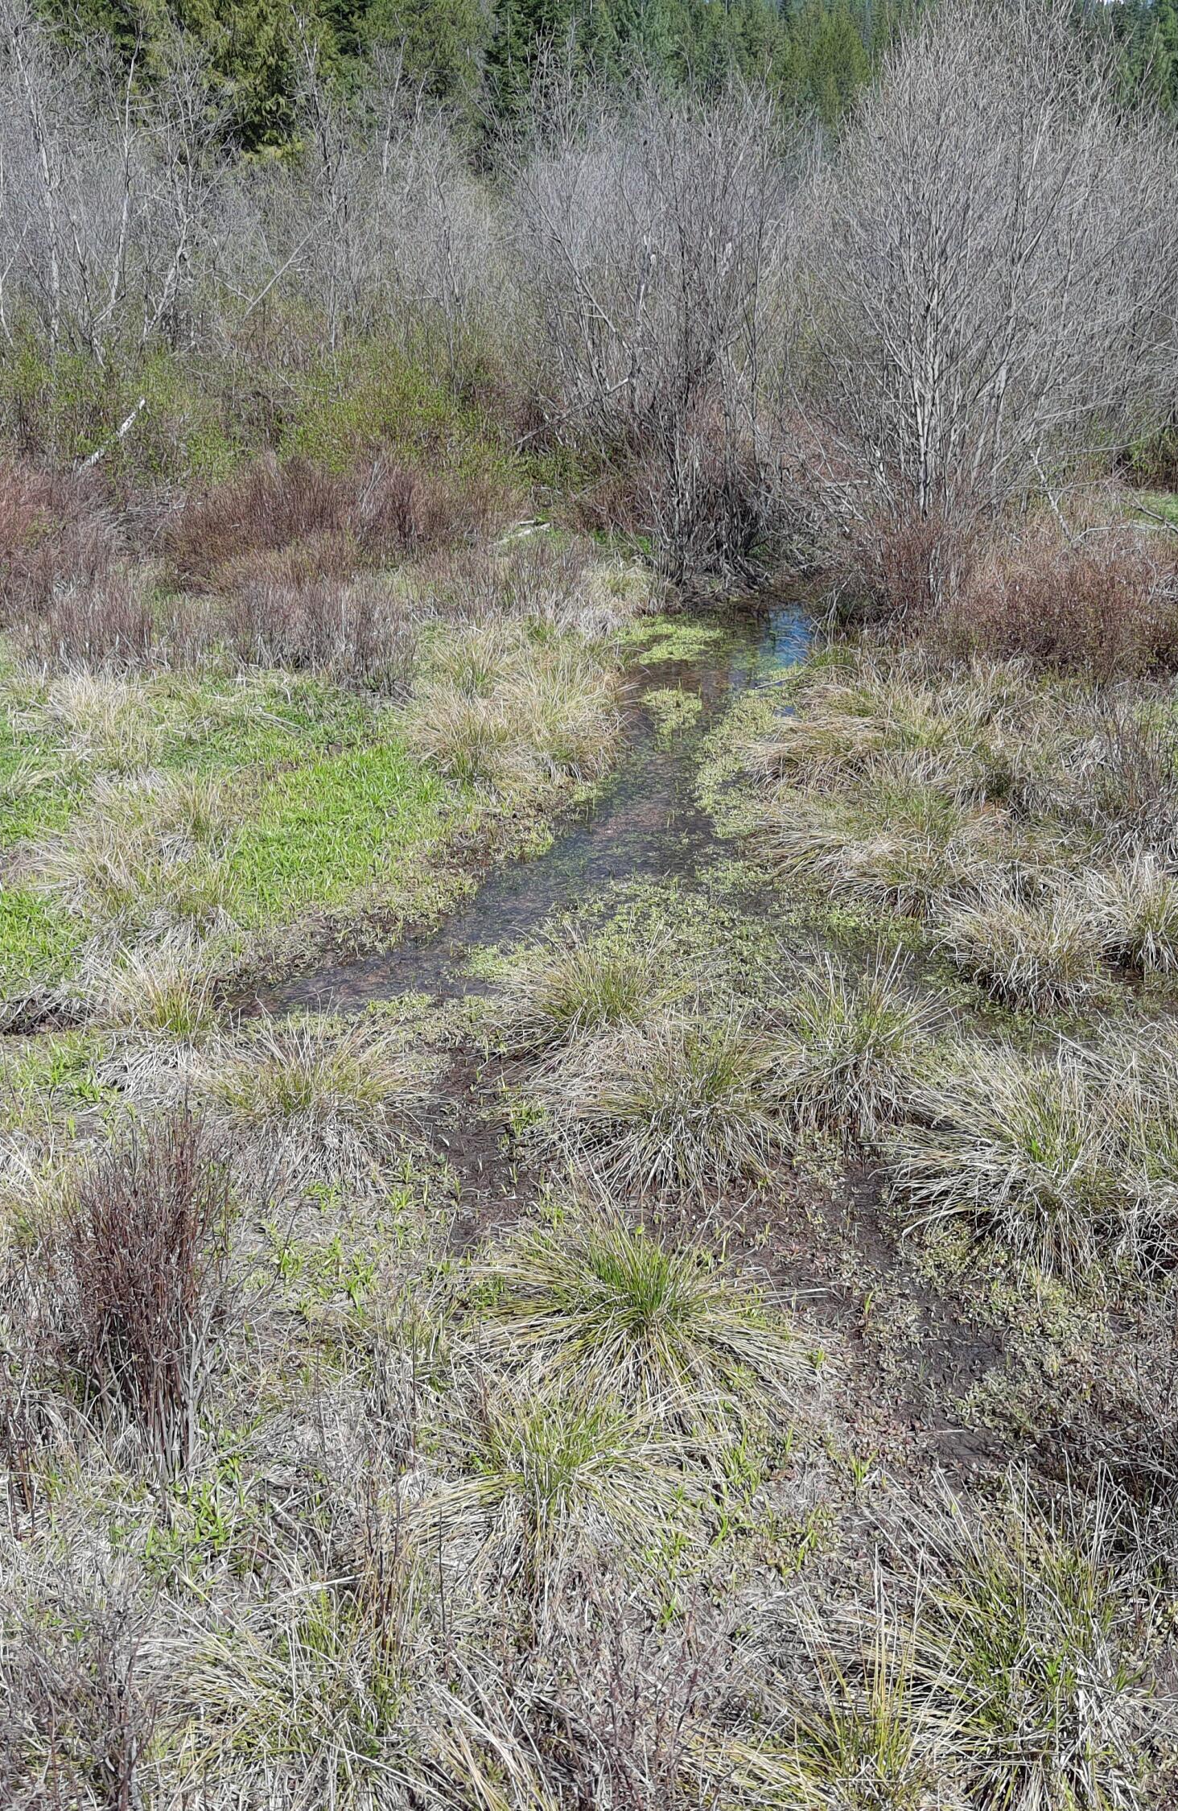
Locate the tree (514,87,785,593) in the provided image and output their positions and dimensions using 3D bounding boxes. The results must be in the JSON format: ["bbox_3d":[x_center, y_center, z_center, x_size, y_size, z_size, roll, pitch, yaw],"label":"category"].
[{"bbox_3d":[0.547,-5.076,14.501,2.460,4.210,2.330,0,26,0],"label":"tree"}]

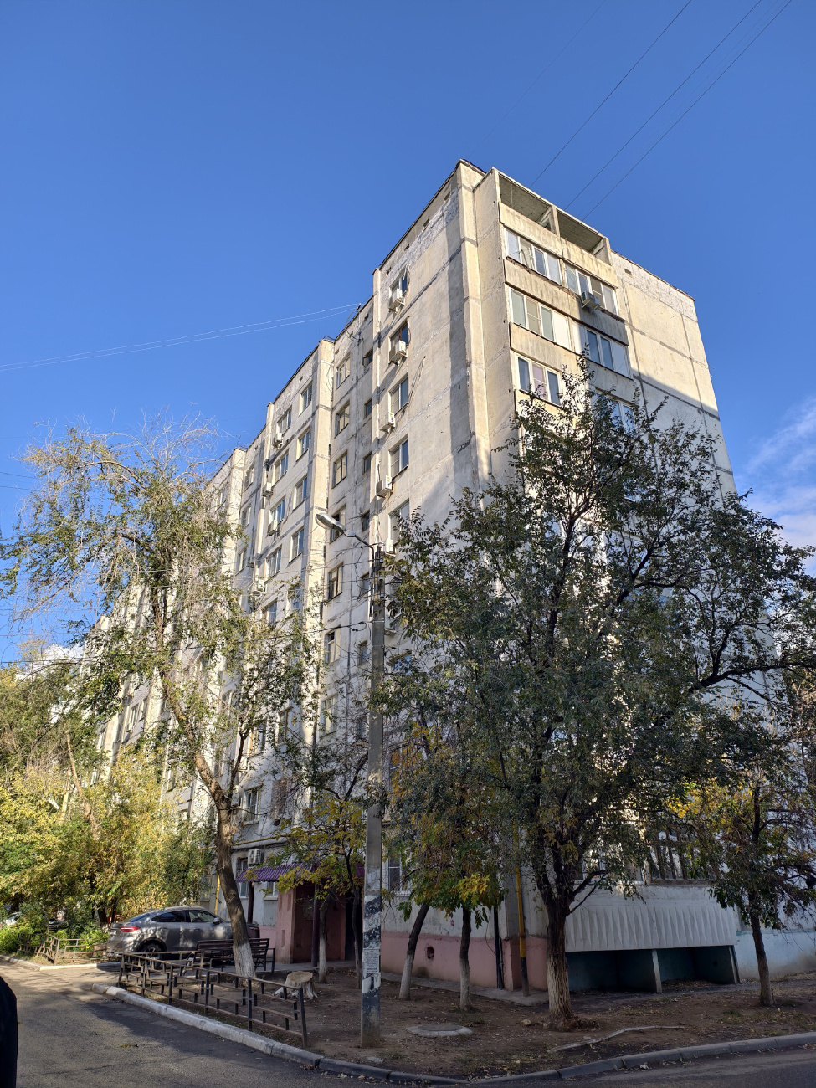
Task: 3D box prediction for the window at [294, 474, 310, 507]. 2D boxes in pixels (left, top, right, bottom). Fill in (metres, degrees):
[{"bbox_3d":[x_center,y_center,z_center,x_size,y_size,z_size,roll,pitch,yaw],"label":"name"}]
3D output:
[{"bbox_3d":[-5.112,-2.477,34.813,0.160,1.440,1.427,15,-30,-29],"label":"window"}]

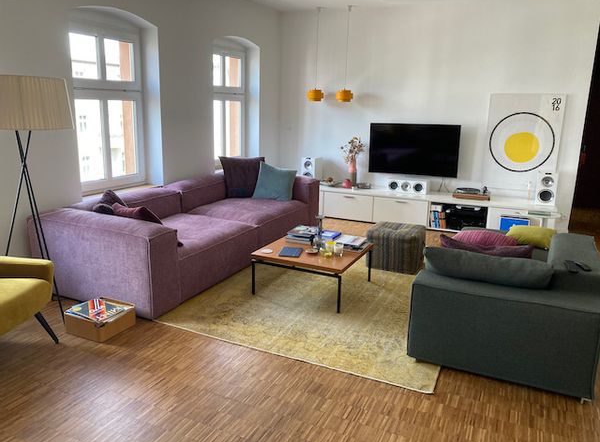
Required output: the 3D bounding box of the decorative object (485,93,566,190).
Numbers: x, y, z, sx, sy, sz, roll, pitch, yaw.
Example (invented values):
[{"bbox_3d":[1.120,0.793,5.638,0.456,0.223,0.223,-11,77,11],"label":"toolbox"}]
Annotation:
[{"bbox_3d":[2.773,-0.979,6.092,0.850,1.197,0.030,7,14,25],"label":"decorative object"}]

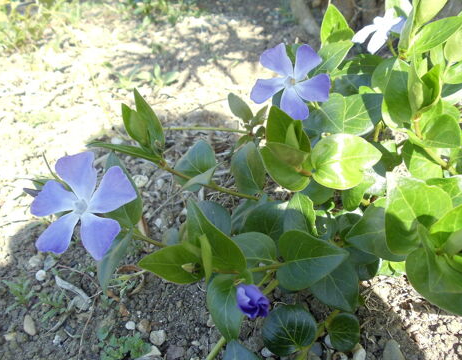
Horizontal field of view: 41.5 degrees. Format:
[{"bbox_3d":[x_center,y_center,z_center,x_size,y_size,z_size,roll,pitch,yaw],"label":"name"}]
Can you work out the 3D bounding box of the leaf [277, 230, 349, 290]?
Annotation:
[{"bbox_3d":[0.042,0.041,0.312,0.038,0.008,0.031,-9,58,-12],"label":"leaf"}]

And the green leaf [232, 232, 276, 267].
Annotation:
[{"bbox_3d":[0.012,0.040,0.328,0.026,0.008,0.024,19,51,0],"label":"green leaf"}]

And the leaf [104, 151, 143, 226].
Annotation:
[{"bbox_3d":[-0.053,0.005,0.300,0.019,0.010,0.036,-14,76,9],"label":"leaf"}]

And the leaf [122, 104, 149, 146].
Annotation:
[{"bbox_3d":[-0.059,-0.034,0.377,0.016,0.009,0.029,-26,84,-9],"label":"leaf"}]

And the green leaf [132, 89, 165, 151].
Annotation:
[{"bbox_3d":[-0.047,-0.034,0.350,0.015,0.038,0.009,-18,7,32],"label":"green leaf"}]

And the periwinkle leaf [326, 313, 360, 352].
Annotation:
[{"bbox_3d":[0.064,0.088,0.352,0.019,0.007,0.024,2,66,-6],"label":"periwinkle leaf"}]

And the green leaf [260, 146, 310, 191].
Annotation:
[{"bbox_3d":[0.032,-0.007,0.370,0.029,0.012,0.027,-2,72,6],"label":"green leaf"}]

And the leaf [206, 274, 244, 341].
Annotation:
[{"bbox_3d":[-0.003,0.064,0.305,0.021,0.008,0.036,1,76,9],"label":"leaf"}]

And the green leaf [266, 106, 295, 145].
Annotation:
[{"bbox_3d":[0.033,-0.031,0.385,0.021,0.031,0.008,-14,0,-8],"label":"green leaf"}]

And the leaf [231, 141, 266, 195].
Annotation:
[{"bbox_3d":[0.012,-0.008,0.411,0.021,0.034,0.009,-11,-5,-1],"label":"leaf"}]

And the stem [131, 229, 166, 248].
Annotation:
[{"bbox_3d":[-0.043,0.031,0.318,0.021,0.004,0.004,25,48,0],"label":"stem"}]

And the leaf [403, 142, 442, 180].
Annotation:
[{"bbox_3d":[0.132,-0.013,0.420,0.028,0.009,0.029,0,66,0],"label":"leaf"}]

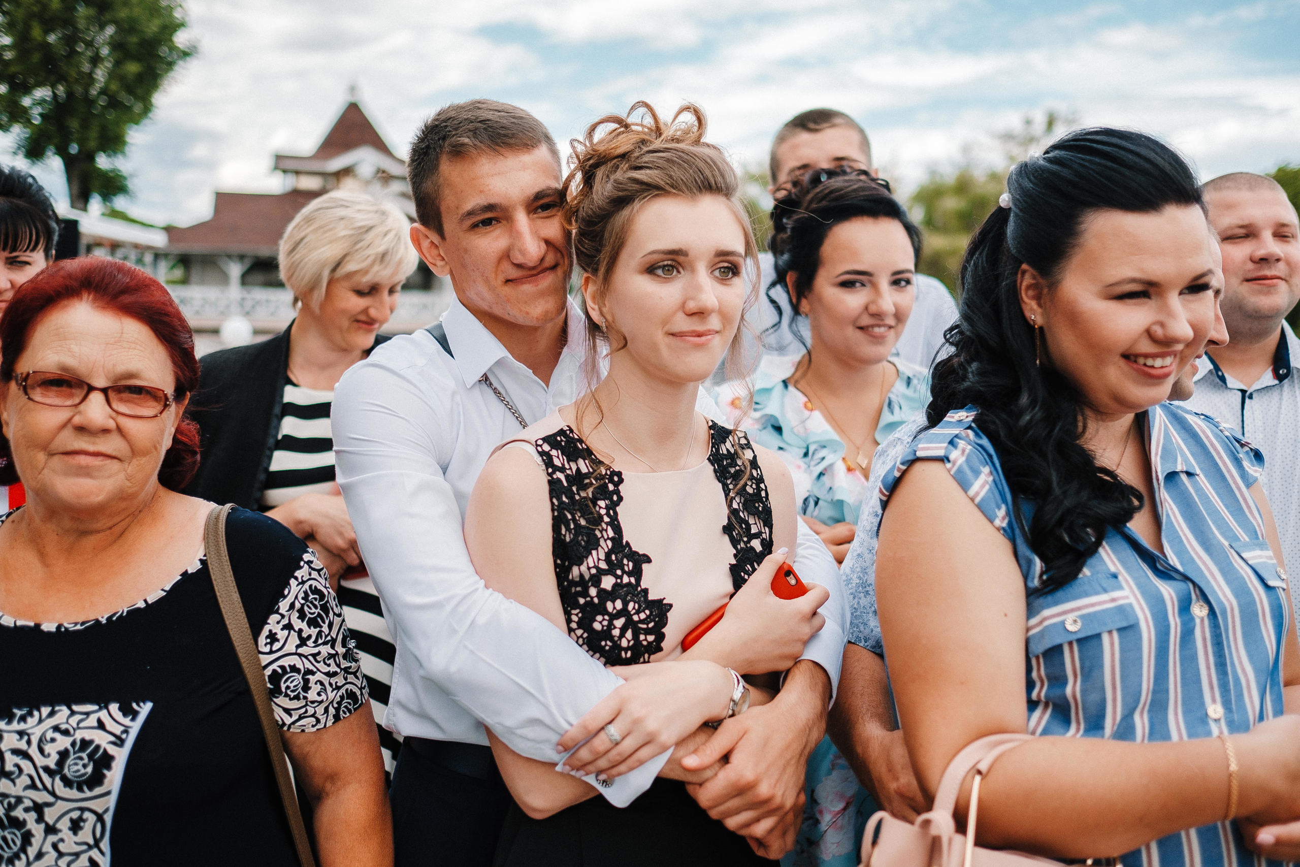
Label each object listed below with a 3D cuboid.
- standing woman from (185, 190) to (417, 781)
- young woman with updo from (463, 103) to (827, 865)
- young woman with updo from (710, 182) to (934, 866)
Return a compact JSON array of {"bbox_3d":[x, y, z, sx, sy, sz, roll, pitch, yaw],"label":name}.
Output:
[{"bbox_3d":[-0.508,0.463,2.004,0.460,1.671,0.360,-3,7,-30],"label":"standing woman"},{"bbox_3d":[-0.017,0.499,1.464,0.430,1.725,0.340,-2,7,-22],"label":"young woman with updo"},{"bbox_3d":[0.272,0.476,1.833,0.440,1.694,0.320,-2,7,-20],"label":"young woman with updo"}]

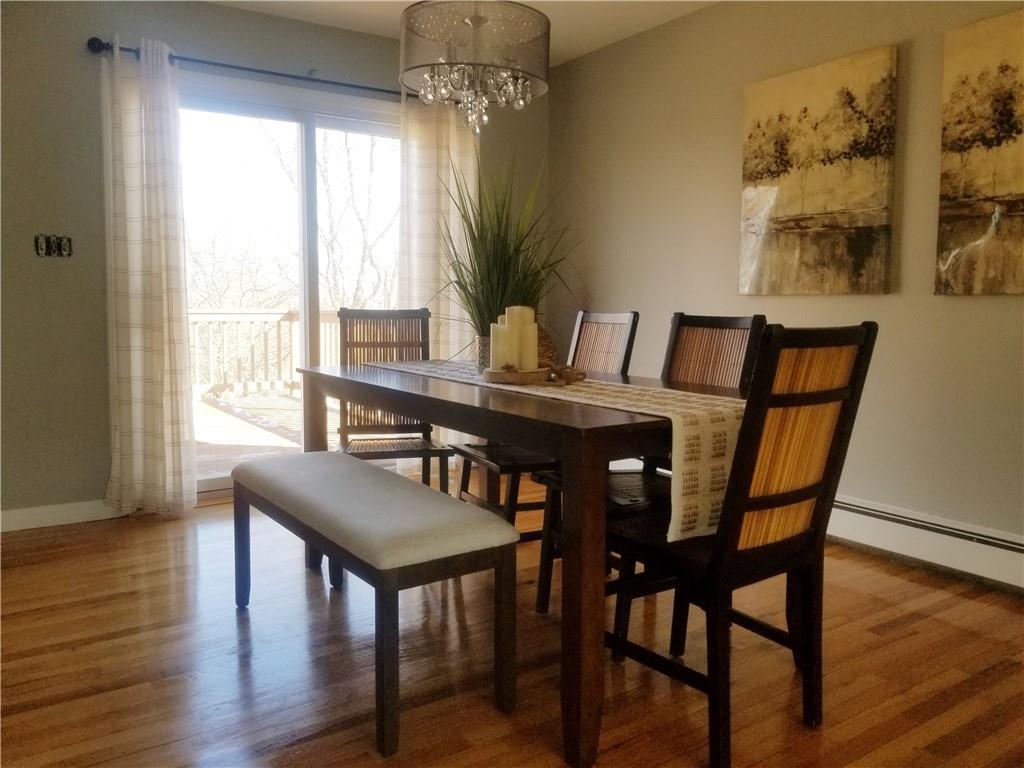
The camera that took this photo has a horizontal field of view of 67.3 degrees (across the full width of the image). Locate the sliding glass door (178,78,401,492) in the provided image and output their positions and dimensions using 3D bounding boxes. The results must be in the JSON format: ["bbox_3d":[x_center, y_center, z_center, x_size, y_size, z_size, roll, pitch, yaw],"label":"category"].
[{"bbox_3d":[-1.078,-0.474,4.067,1.827,2.091,0.112,-4,7,-34],"label":"sliding glass door"}]

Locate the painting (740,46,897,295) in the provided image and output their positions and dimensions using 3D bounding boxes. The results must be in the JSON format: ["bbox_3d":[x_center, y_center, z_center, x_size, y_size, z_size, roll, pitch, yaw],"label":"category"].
[{"bbox_3d":[1.276,-0.858,3.281,0.041,0.948,0.693,-4,7,-34],"label":"painting"}]

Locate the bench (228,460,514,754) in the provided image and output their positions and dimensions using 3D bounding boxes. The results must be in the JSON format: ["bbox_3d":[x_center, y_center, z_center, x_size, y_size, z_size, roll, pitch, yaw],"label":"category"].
[{"bbox_3d":[-0.454,0.536,2.222,0.374,0.483,1.095,-4,8,-36],"label":"bench"}]

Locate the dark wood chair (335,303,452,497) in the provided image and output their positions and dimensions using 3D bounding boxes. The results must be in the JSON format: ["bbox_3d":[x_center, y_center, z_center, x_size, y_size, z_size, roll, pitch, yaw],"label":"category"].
[{"bbox_3d":[-0.495,0.185,3.145,0.442,0.983,0.599,-1,6,-13],"label":"dark wood chair"}]

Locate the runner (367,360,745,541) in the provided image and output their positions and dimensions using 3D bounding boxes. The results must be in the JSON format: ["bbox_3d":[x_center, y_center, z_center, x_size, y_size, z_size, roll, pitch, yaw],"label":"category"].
[{"bbox_3d":[0.051,0.136,2.494,0.401,0.293,1.609,-4,8,-35],"label":"runner"}]

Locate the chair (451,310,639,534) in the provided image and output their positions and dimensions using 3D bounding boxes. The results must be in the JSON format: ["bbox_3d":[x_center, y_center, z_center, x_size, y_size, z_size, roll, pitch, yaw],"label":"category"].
[{"bbox_3d":[0.116,0.214,2.903,0.599,0.983,0.442,-3,7,-28],"label":"chair"}]

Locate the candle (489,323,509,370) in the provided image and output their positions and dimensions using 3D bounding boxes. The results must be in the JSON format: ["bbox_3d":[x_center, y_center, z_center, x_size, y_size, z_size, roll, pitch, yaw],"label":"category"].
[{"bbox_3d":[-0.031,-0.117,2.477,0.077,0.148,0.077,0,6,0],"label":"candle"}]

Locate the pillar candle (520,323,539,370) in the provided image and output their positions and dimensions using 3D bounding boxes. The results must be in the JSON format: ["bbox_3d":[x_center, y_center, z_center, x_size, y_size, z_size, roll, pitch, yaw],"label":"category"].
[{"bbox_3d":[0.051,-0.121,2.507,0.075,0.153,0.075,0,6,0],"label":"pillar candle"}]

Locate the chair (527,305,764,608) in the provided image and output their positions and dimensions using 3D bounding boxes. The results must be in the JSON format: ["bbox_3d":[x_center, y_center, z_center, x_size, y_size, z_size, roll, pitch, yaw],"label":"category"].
[{"bbox_3d":[0.421,0.267,2.424,0.599,0.983,0.442,-3,7,-30],"label":"chair"}]

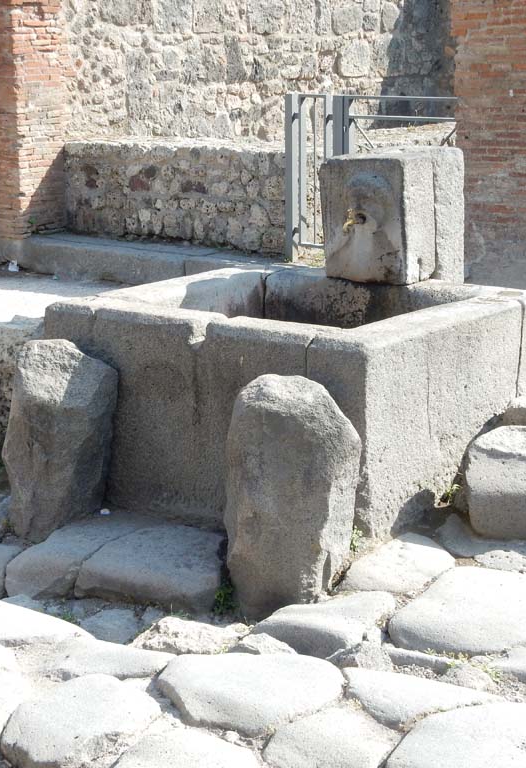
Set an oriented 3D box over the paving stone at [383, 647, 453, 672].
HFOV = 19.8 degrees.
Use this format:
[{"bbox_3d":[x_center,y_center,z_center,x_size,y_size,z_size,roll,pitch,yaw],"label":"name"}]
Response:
[{"bbox_3d":[0.490,0.870,4.790,0.220,0.090,0.120,9,16,39],"label":"paving stone"}]

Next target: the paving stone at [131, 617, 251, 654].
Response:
[{"bbox_3d":[-0.245,0.860,5.060,0.370,0.130,0.240,-1,12,0],"label":"paving stone"}]

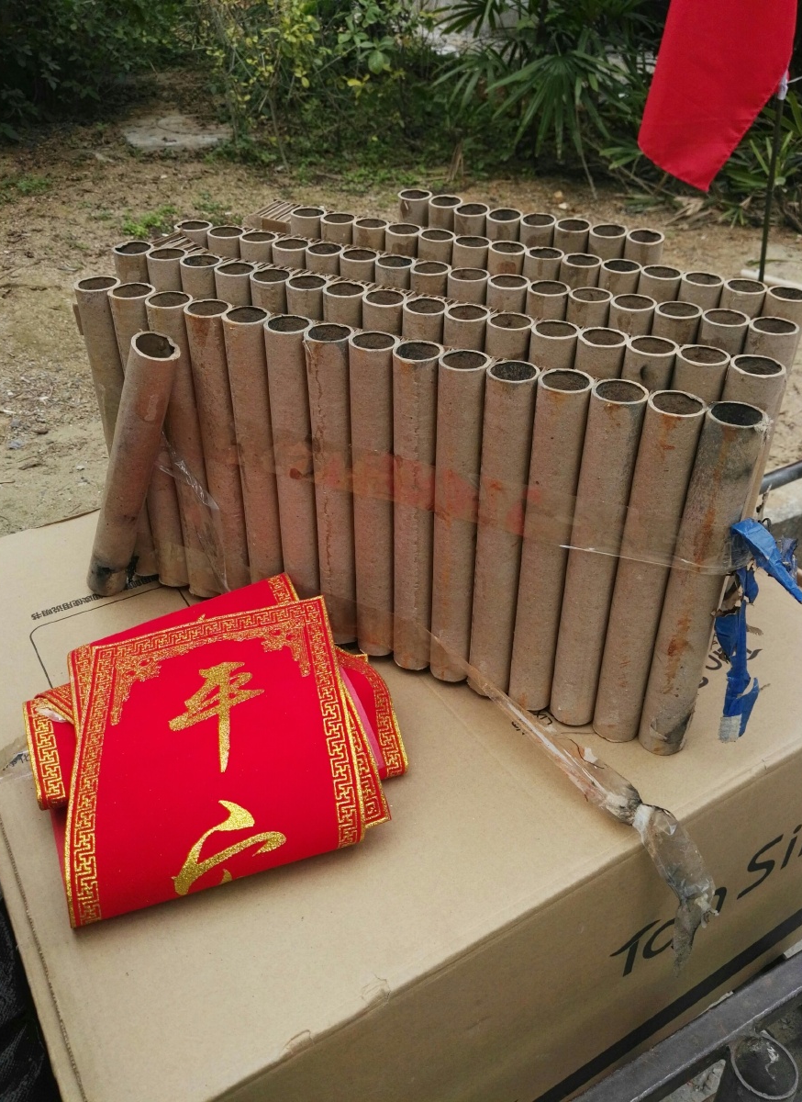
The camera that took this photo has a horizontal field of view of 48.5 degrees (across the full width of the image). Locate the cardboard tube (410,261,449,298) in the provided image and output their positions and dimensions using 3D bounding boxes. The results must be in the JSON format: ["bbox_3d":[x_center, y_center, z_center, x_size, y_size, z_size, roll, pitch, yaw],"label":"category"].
[{"bbox_3d":[0.023,-0.119,0.801,0.034,0.271,0.034,16,39,20],"label":"cardboard tube"}]

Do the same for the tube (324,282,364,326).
[{"bbox_3d":[-0.049,-0.098,0.826,0.036,0.294,0.036,17,39,20],"label":"tube"}]

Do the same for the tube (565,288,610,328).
[{"bbox_3d":[0.143,-0.085,0.757,0.034,0.271,0.034,16,39,20],"label":"tube"}]

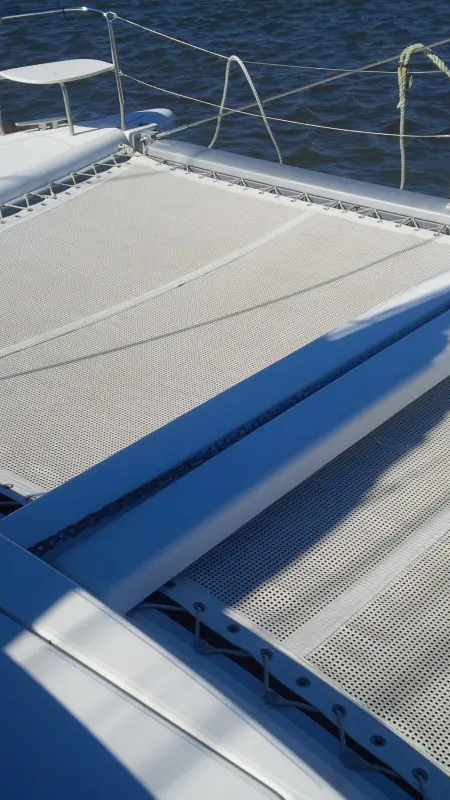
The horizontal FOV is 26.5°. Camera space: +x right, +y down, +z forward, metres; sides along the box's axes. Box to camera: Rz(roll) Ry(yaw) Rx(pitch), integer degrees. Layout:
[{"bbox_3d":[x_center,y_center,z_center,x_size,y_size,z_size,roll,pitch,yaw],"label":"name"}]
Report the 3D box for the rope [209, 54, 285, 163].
[{"bbox_3d":[0.105,-1.527,5.027,0.490,0.540,0.140,21,33,30],"label":"rope"}]

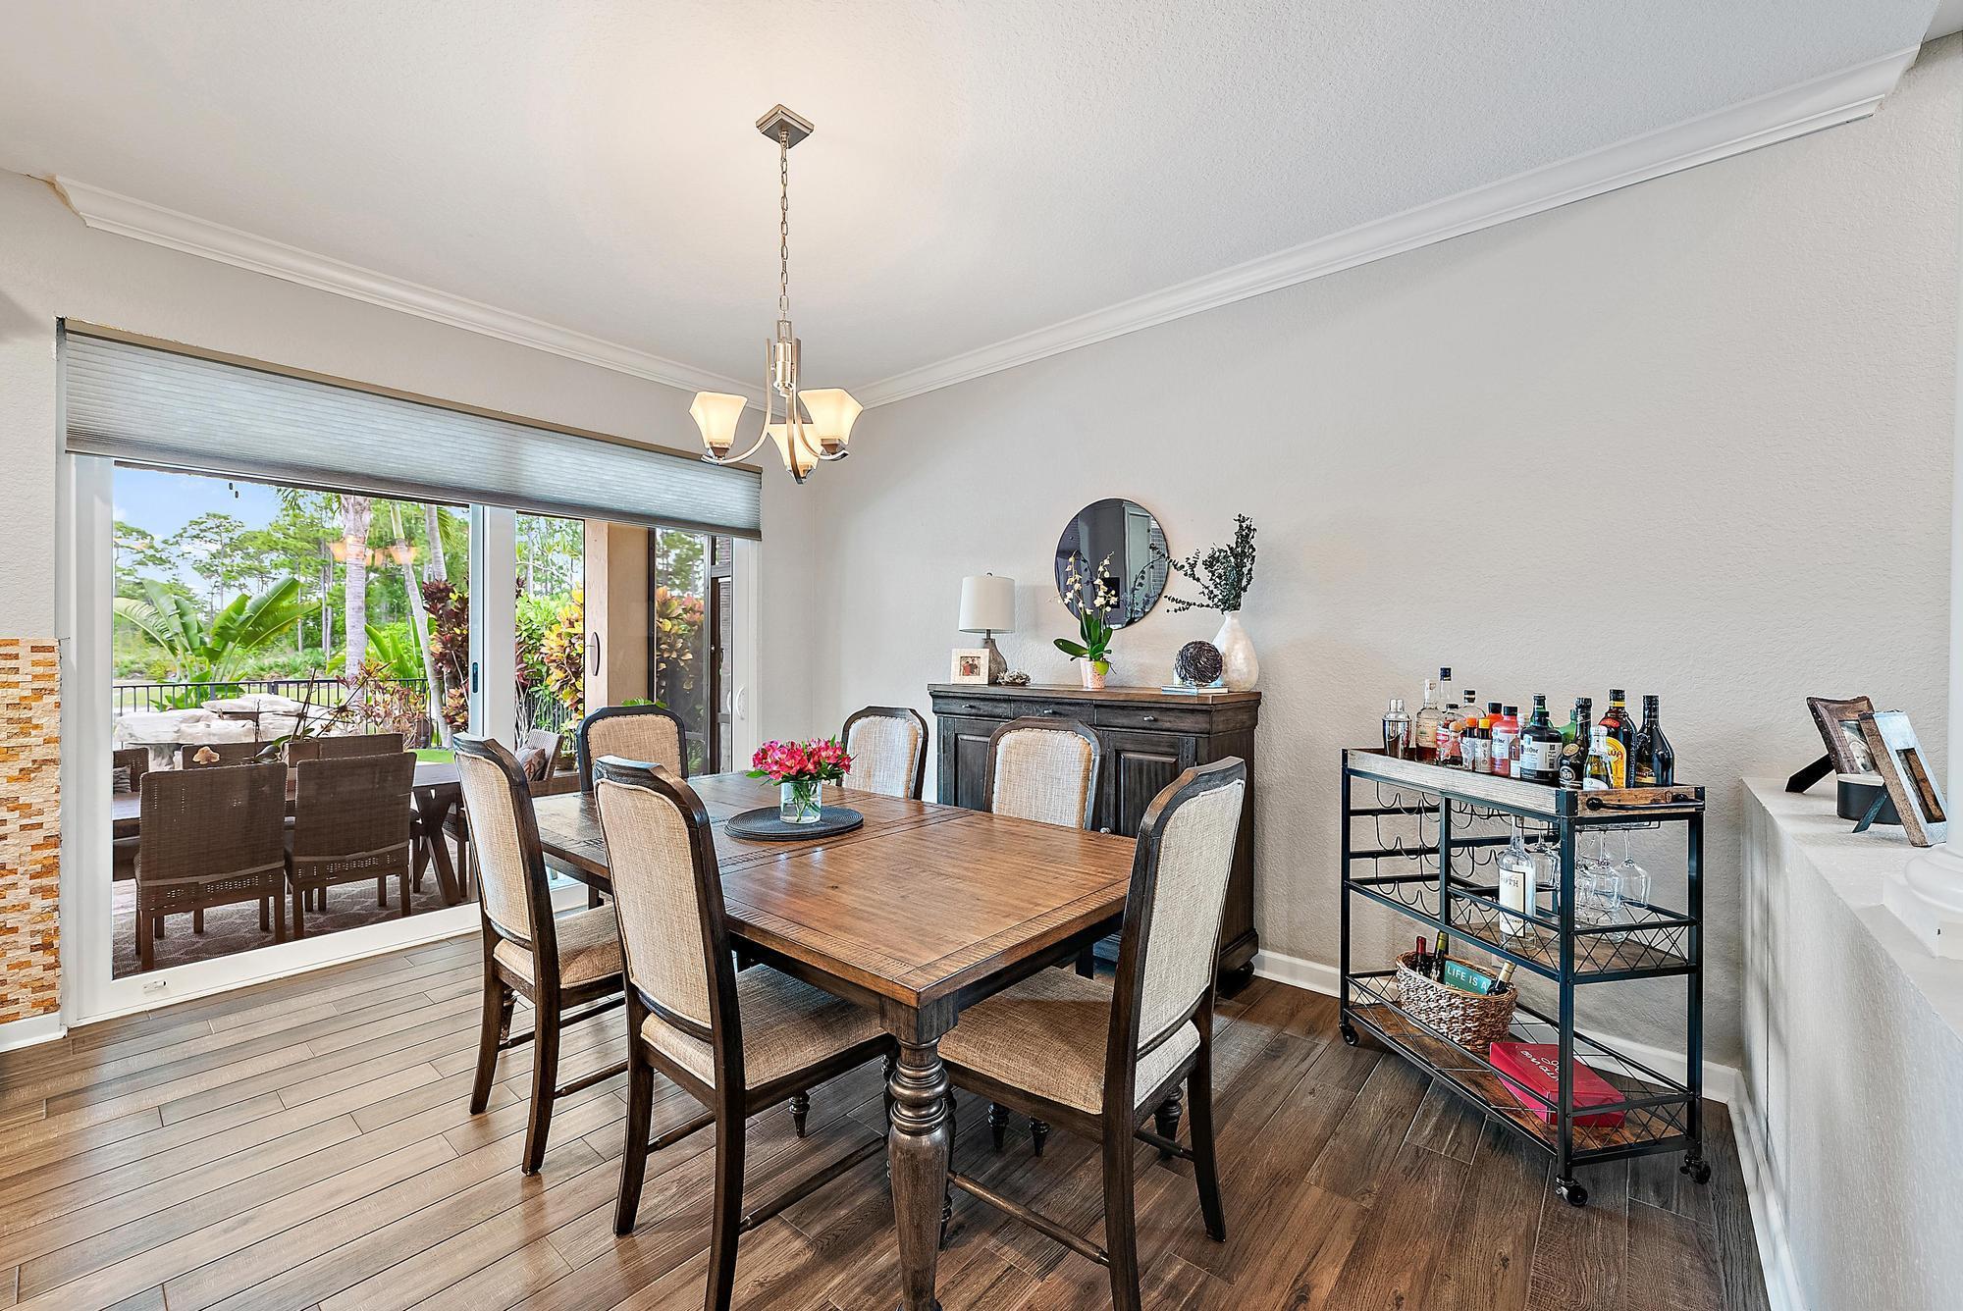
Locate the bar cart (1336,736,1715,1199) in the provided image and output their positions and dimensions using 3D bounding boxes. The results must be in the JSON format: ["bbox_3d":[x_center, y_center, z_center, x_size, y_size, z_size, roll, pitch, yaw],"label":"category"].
[{"bbox_3d":[1.479,0.789,2.167,0.419,0.961,0.798,0,0,-11],"label":"bar cart"}]

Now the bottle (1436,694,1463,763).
[{"bbox_3d":[1.398,0.241,2.279,0.074,0.212,0.074,0,0,-37],"label":"bottle"}]

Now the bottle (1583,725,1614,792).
[{"bbox_3d":[1.497,0.261,1.852,0.062,0.184,0.062,0,0,-37],"label":"bottle"}]

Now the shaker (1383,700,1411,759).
[{"bbox_3d":[1.314,0.245,2.419,0.084,0.213,0.084,0,0,-37],"label":"shaker"}]

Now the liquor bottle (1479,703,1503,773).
[{"bbox_3d":[1.444,0.250,2.150,0.066,0.223,0.066,0,0,-41],"label":"liquor bottle"}]

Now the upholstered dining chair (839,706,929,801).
[{"bbox_3d":[-0.605,0.753,2.982,0.500,1.070,0.600,0,0,40],"label":"upholstered dining chair"}]

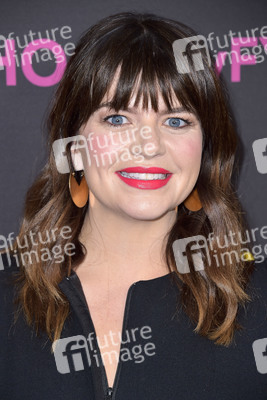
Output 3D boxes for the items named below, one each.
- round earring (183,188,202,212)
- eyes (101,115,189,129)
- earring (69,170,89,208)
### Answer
[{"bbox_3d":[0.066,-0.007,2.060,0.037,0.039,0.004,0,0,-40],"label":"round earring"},{"bbox_3d":[0.013,-0.082,1.985,0.091,0.013,0.020,2,0,-9],"label":"eyes"},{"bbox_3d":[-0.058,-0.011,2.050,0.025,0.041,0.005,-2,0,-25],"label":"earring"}]

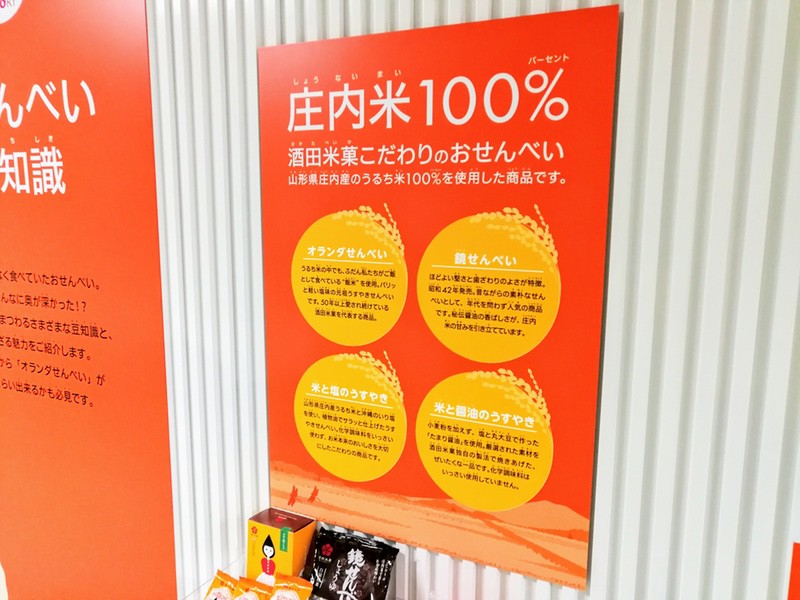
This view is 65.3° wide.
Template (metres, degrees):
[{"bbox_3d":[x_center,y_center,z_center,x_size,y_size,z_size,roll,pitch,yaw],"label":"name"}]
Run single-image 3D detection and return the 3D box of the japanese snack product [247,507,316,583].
[{"bbox_3d":[-0.267,0.574,1.408,0.126,0.160,0.080,4,5,27],"label":"japanese snack product"}]

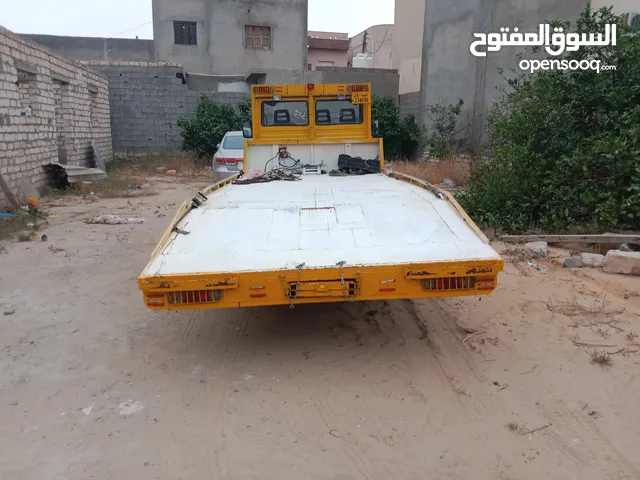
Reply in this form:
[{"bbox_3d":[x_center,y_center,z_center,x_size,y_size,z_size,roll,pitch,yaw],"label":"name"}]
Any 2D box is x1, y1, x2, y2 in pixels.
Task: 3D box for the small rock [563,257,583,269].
[{"bbox_3d":[3.010,0.255,5.921,0.200,0.110,0.160,7,14,27],"label":"small rock"}]

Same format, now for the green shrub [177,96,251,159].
[{"bbox_3d":[-3.303,-3.664,16.406,2.600,2.250,2.000,-1,12,-10],"label":"green shrub"}]

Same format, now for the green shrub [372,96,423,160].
[{"bbox_3d":[2.342,-3.704,16.585,2.000,2.250,1.900,1,12,3],"label":"green shrub"}]

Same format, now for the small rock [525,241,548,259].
[{"bbox_3d":[2.791,0.118,6.394,0.270,0.175,0.200,6,13,24],"label":"small rock"}]

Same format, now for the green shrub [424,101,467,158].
[{"bbox_3d":[4.004,-3.529,15.799,1.450,2.000,1.300,2,12,5],"label":"green shrub"}]

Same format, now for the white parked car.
[{"bbox_3d":[-1.966,-2.317,14.343,1.840,1.470,4.800,-1,14,-8],"label":"white parked car"}]

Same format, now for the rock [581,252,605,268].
[{"bbox_3d":[3.274,0.232,5.965,0.250,0.145,0.190,8,14,29],"label":"rock"}]

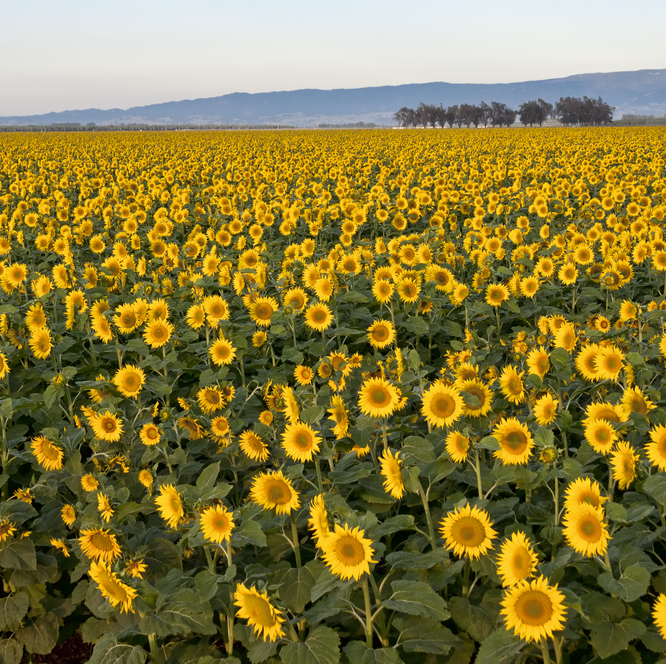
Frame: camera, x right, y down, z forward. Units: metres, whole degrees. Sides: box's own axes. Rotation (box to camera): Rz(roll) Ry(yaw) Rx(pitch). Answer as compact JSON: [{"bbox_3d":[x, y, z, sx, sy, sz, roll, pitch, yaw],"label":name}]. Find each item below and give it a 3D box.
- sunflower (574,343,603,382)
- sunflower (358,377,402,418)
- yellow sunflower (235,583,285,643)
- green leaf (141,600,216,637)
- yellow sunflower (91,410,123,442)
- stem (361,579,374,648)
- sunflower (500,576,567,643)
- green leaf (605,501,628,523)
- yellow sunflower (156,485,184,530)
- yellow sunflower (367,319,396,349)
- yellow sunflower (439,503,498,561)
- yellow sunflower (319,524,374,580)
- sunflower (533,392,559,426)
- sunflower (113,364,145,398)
[{"bbox_3d":[1.570,0.187,10.700,0.240,0.245,0.088,3,6,30],"label":"sunflower"},{"bbox_3d":[0.247,0.348,9.300,0.224,0.229,0.082,0,3,7],"label":"sunflower"},{"bbox_3d":[-0.252,0.984,6.150,0.190,0.210,0.080,6,33,43],"label":"yellow sunflower"},{"bbox_3d":[-0.548,1.016,6.200,0.260,0.120,0.150,-1,7,-6],"label":"green leaf"},{"bbox_3d":[-1.213,0.508,9.400,0.170,0.170,0.060,-1,-3,-5],"label":"yellow sunflower"},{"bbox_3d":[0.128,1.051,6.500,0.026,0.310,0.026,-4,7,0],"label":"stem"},{"bbox_3d":[0.648,0.897,5.650,0.210,0.210,0.070,0,6,7],"label":"sunflower"},{"bbox_3d":[1.298,0.822,8.000,0.100,0.110,0.050,1,-26,10],"label":"green leaf"},{"bbox_3d":[-0.690,0.739,7.400,0.065,0.185,0.170,-15,14,-39],"label":"yellow sunflower"},{"bbox_3d":[0.339,0.011,12.200,0.200,0.200,0.060,0,-1,5],"label":"yellow sunflower"},{"bbox_3d":[0.535,0.788,6.900,0.222,0.222,0.070,1,0,4],"label":"yellow sunflower"},{"bbox_3d":[0.053,0.810,6.450,0.205,0.210,0.070,1,7,12],"label":"yellow sunflower"},{"bbox_3d":[1.148,0.417,9.400,0.068,0.188,0.184,-6,8,-38],"label":"sunflower"},{"bbox_3d":[-1.258,0.306,10.800,0.205,0.210,0.060,0,2,5],"label":"sunflower"}]

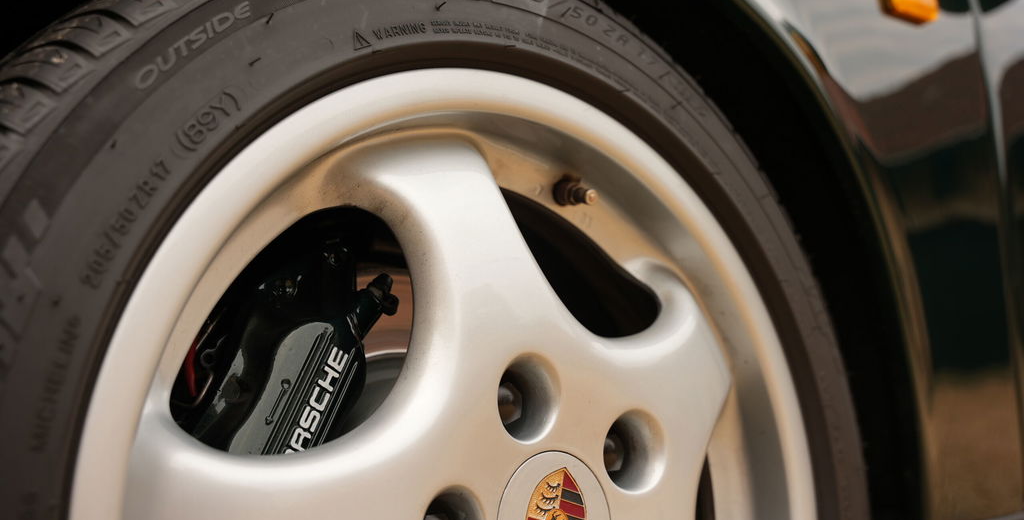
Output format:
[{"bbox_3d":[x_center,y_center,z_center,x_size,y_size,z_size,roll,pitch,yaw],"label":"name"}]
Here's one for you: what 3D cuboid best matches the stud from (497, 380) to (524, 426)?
[{"bbox_3d":[-0.008,0.071,0.564,0.022,0.022,0.025,3,-12,-42],"label":"stud"}]

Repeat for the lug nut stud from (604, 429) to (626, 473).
[{"bbox_3d":[0.047,0.103,0.606,0.022,0.022,0.025,3,-12,-42],"label":"lug nut stud"}]

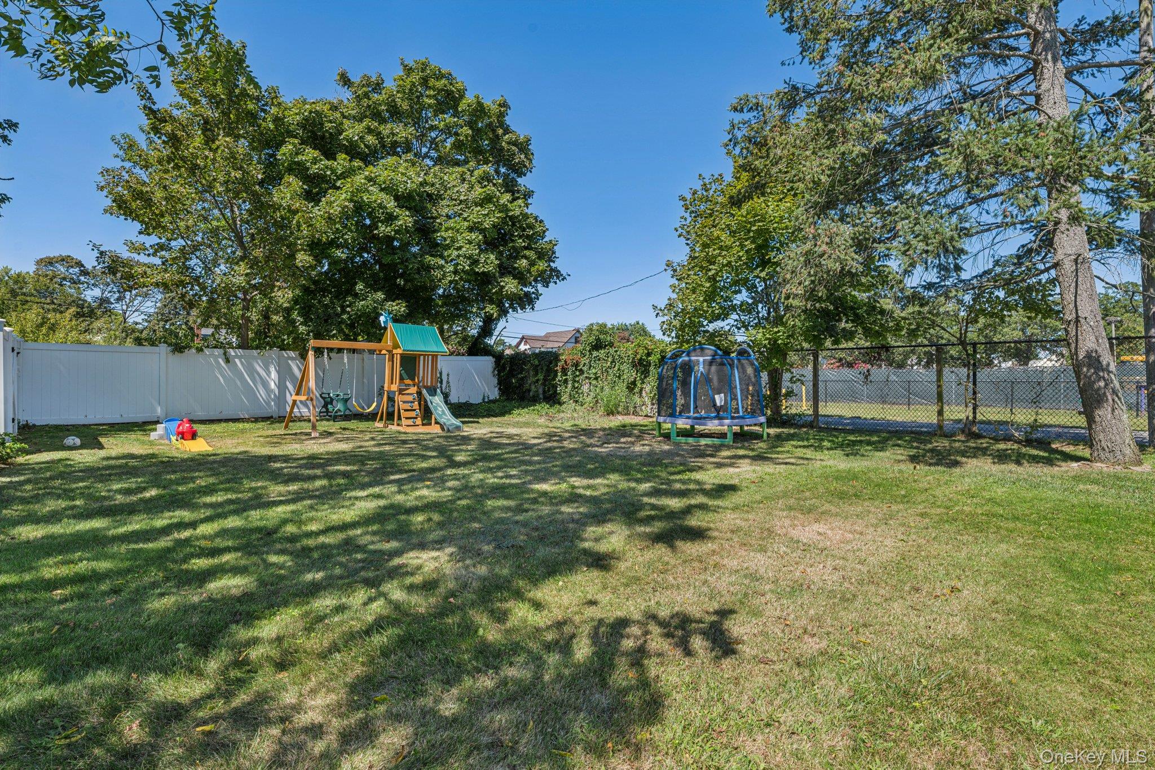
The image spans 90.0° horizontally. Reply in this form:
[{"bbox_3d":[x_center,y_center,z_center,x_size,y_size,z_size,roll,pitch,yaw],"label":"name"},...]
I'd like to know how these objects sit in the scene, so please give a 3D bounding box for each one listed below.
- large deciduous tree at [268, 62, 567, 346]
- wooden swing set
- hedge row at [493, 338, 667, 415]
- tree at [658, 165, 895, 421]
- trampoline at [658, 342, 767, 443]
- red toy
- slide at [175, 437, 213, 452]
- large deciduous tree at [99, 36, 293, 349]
[{"bbox_3d":[-5.550,-5.100,19.800,9.800,12.100,9.500,0,0,0],"label":"large deciduous tree"},{"bbox_3d":[-4.380,-0.220,12.950,2.900,2.500,3.400,0,0,44],"label":"wooden swing set"},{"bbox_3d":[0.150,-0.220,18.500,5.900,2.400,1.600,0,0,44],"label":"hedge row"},{"bbox_3d":[4.930,-2.280,14.300,5.800,6.400,5.600,0,0,0],"label":"tree"},{"bbox_3d":[2.630,0.150,11.300,2.150,1.790,2.150,0,0,26],"label":"trampoline"},{"bbox_3d":[-6.620,0.770,9.800,0.320,0.390,0.520,0,0,-41],"label":"red toy"},{"bbox_3d":[-6.270,0.955,9.470,0.400,0.180,0.850,0,0,-43],"label":"slide"},{"bbox_3d":[-10.900,-4.500,16.500,5.600,11.000,5.500,0,0,0],"label":"large deciduous tree"}]

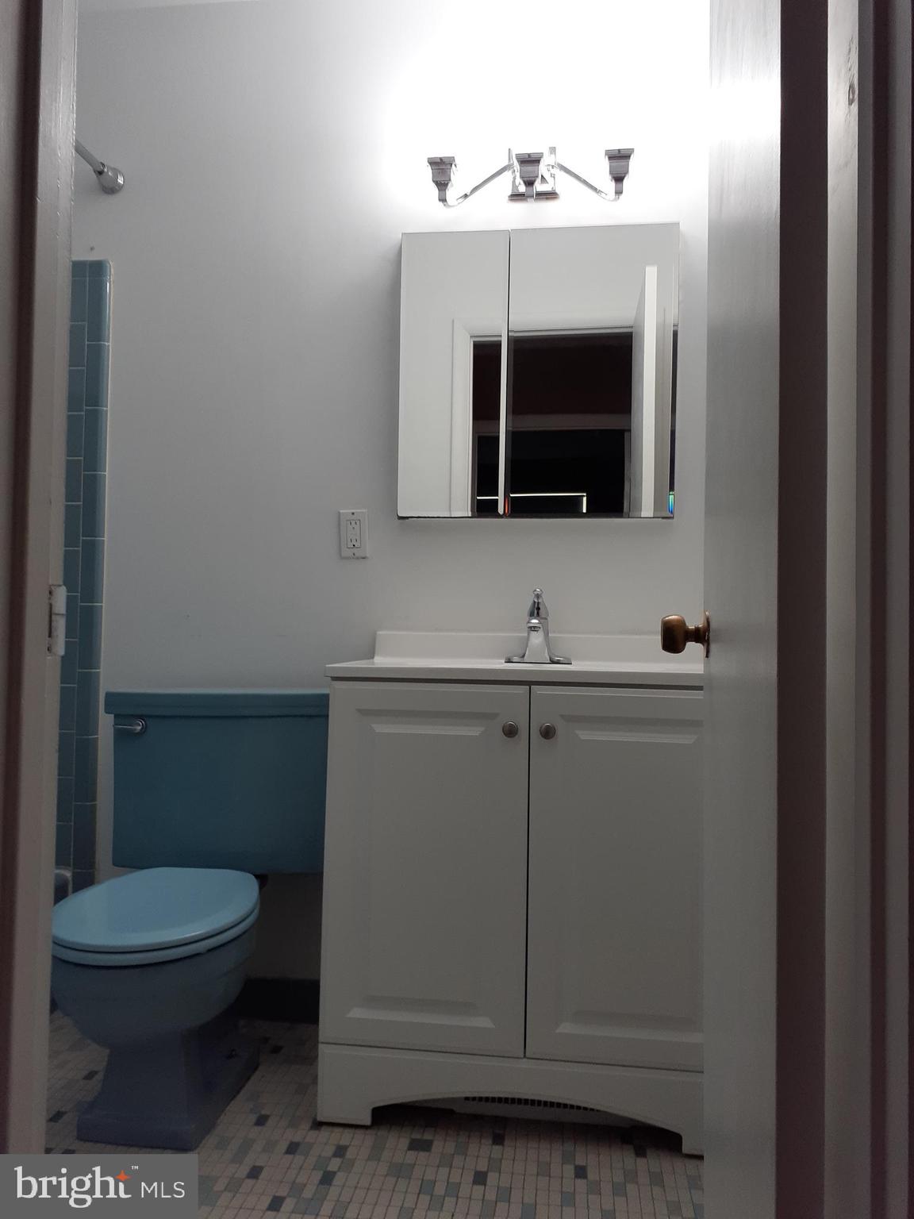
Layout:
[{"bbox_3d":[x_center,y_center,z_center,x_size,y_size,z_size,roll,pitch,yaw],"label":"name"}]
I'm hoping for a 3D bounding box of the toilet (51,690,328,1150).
[{"bbox_3d":[-0.542,0.576,1.906,0.556,0.786,0.753,1,-2,8],"label":"toilet"}]

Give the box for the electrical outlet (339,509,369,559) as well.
[{"bbox_3d":[-0.248,-0.181,2.291,0.070,0.114,0.008,1,-2,8],"label":"electrical outlet"}]

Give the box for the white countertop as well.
[{"bbox_3d":[0.168,0.097,1.996,0.781,0.092,0.463,1,-2,8],"label":"white countertop"}]

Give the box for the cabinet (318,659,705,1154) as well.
[{"bbox_3d":[0.160,0.555,1.983,0.775,0.858,0.447,1,-2,8],"label":"cabinet"}]

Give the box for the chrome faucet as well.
[{"bbox_3d":[0.179,0.037,2.087,0.148,0.167,0.155,1,-2,8],"label":"chrome faucet"}]

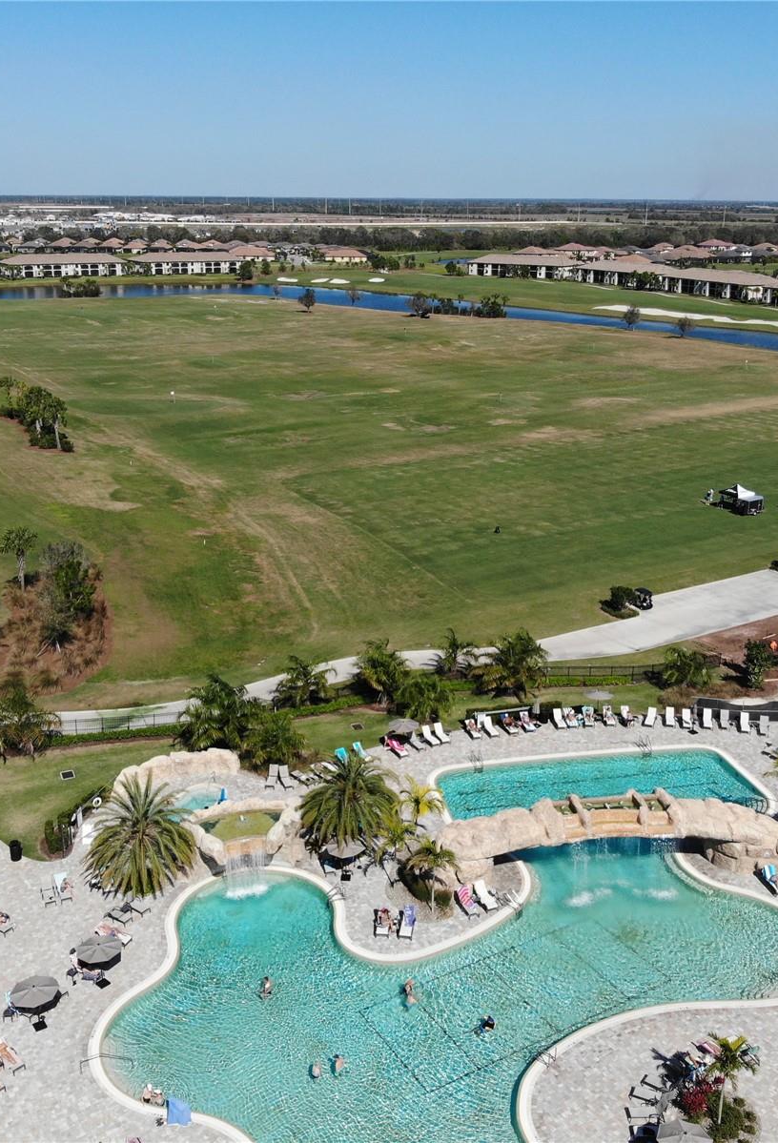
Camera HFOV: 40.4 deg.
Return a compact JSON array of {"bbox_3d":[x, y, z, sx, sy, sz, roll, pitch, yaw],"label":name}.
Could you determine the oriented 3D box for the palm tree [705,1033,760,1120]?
[{"bbox_3d":[14.343,21.717,44.932,2.300,4.600,2.300,8,21,21],"label":"palm tree"}]

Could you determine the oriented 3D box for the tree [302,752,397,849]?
[{"bbox_3d":[-2.686,15.620,70.872,6.500,7.200,6.500,1,19,0],"label":"tree"}]

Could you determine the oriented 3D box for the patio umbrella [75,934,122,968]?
[{"bbox_3d":[-14.742,20.185,54.297,2.300,2.480,2.300,-6,20,-17],"label":"patio umbrella"}]

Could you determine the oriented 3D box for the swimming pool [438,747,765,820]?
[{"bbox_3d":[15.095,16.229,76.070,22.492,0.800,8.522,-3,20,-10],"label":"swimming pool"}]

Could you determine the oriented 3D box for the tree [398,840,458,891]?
[{"bbox_3d":[2.325,16.950,58.500,3.000,4.500,3.000,1,20,3],"label":"tree"}]

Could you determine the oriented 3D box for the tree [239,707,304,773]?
[{"bbox_3d":[-8.174,11.603,72.967,4.400,4.700,4.400,-2,20,-7],"label":"tree"}]

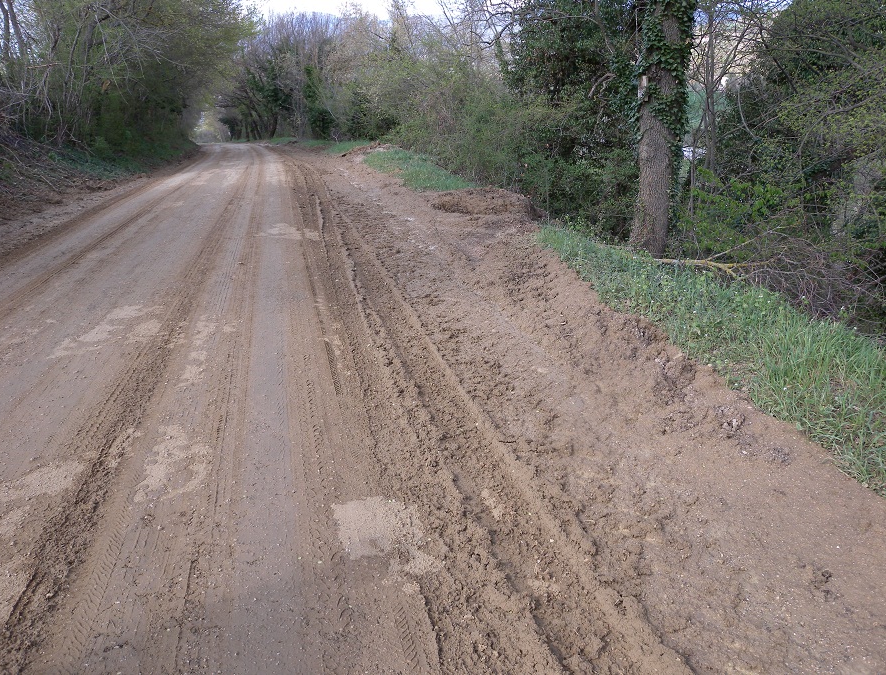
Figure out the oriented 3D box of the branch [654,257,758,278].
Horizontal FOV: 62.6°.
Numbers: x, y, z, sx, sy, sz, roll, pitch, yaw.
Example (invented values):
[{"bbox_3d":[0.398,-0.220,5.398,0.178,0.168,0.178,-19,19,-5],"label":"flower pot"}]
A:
[{"bbox_3d":[2.704,-0.726,7.500,1.120,0.180,0.360,4,18,11],"label":"branch"}]

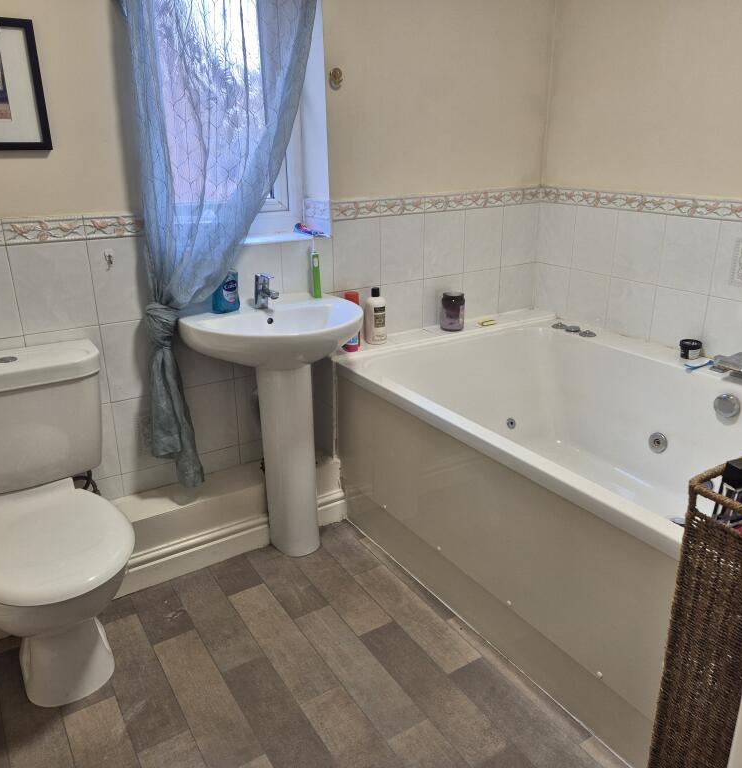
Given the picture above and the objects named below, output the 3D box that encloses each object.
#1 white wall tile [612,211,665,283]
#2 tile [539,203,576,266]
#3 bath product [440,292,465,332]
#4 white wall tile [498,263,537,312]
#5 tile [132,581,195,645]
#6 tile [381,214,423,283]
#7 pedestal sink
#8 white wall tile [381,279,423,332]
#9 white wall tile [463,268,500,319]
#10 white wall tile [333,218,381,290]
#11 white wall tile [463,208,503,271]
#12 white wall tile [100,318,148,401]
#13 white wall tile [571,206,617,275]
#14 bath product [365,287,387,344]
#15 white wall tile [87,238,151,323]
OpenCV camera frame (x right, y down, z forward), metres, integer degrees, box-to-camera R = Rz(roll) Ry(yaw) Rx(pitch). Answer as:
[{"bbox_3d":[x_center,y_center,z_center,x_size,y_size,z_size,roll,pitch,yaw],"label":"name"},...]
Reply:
[{"bbox_3d":[0.989,-0.502,2.512,0.010,0.247,0.199,-13,23,-31],"label":"white wall tile"},{"bbox_3d":[0.783,-0.625,2.878,0.010,0.251,0.196,-13,23,-31],"label":"tile"},{"bbox_3d":[0.317,-0.281,2.614,0.096,0.137,0.096,0,20,0],"label":"bath product"},{"bbox_3d":[0.627,-0.409,2.936,0.208,0.206,0.010,-13,23,-31],"label":"white wall tile"},{"bbox_3d":[-0.618,0.675,2.007,0.118,0.010,0.257,-12,23,-29],"label":"tile"},{"bbox_3d":[0.119,-0.502,2.524,0.200,0.247,0.012,-13,23,-31],"label":"tile"},{"bbox_3d":[-0.275,0.175,2.200,0.556,0.821,0.467,-13,23,-31],"label":"pedestal sink"},{"bbox_3d":[0.121,-0.287,2.602,0.200,0.212,0.012,-13,23,-31],"label":"white wall tile"},{"bbox_3d":[0.457,-0.365,2.812,0.200,0.212,0.012,-13,23,-31],"label":"white wall tile"},{"bbox_3d":[-0.049,-0.463,2.419,0.200,0.247,0.012,-13,23,-31],"label":"white wall tile"},{"bbox_3d":[0.455,-0.581,2.734,0.200,0.247,0.012,-13,23,-31],"label":"white wall tile"},{"bbox_3d":[-0.731,-0.079,2.136,0.203,0.251,0.010,-13,23,-31],"label":"white wall tile"},{"bbox_3d":[0.894,-0.569,2.720,0.010,0.251,0.203,-13,23,-31],"label":"white wall tile"},{"bbox_3d":[0.019,-0.247,2.435,0.069,0.199,0.047,-13,23,-31],"label":"bath product"},{"bbox_3d":[-0.716,-0.307,2.003,0.193,0.247,0.012,-13,23,-31],"label":"white wall tile"}]

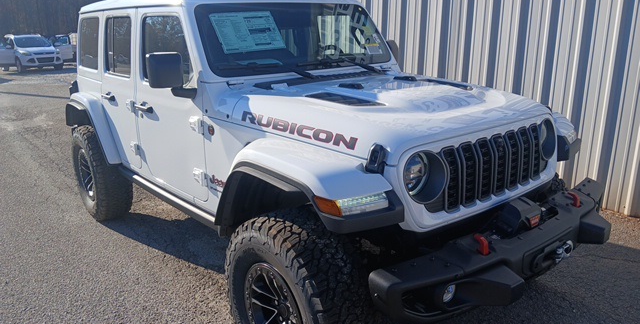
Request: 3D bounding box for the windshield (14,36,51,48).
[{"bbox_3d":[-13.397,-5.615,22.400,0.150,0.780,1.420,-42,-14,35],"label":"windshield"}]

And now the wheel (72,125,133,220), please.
[{"bbox_3d":[-2.007,0.085,4.494,0.320,0.870,0.870,-13,19,-38],"label":"wheel"}]

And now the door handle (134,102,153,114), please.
[{"bbox_3d":[-1.230,-0.367,3.386,0.070,0.060,0.220,-13,19,-38],"label":"door handle"}]

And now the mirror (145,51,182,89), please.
[{"bbox_3d":[-0.853,-0.501,2.643,0.195,0.195,0.110,-13,19,-38],"label":"mirror"}]

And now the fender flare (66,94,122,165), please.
[{"bbox_3d":[-2.070,-0.349,4.360,0.180,0.510,1.070,-13,19,-38],"label":"fender flare"}]

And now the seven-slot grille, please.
[{"bbox_3d":[0.819,0.012,2.256,0.900,0.340,0.100,-13,19,-38],"label":"seven-slot grille"}]

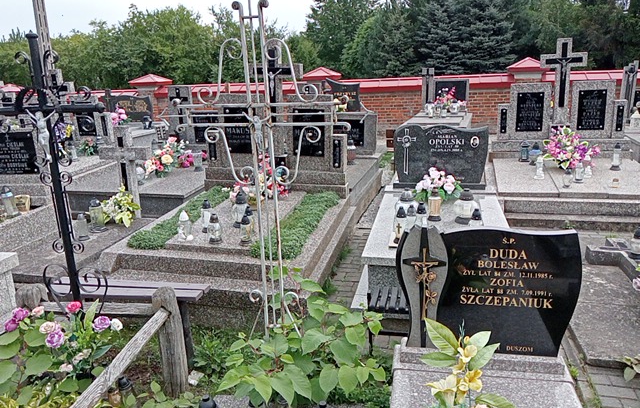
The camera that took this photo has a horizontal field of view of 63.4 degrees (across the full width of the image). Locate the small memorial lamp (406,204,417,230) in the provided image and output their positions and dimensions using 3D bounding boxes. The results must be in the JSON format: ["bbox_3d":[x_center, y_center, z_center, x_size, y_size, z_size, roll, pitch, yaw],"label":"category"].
[{"bbox_3d":[0.743,0.124,4.179,0.085,0.223,0.085,1,15,13],"label":"small memorial lamp"}]

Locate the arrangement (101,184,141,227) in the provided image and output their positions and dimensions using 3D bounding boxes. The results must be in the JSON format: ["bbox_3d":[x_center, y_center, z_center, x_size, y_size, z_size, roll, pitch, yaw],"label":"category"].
[{"bbox_3d":[-2.041,0.002,5.301,0.398,0.391,0.318,2,16,13],"label":"arrangement"}]

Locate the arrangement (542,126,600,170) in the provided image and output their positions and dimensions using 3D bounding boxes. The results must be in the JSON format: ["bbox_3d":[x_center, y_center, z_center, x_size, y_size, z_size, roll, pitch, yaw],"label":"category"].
[{"bbox_3d":[3.298,-0.744,6.749,0.684,0.505,0.420,1,15,13],"label":"arrangement"}]

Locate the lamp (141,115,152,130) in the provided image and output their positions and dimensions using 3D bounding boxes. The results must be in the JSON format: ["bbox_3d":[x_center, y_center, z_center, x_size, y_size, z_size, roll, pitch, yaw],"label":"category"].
[{"bbox_3d":[-3.986,-1.871,11.873,0.200,0.292,0.200,1,15,13],"label":"lamp"}]

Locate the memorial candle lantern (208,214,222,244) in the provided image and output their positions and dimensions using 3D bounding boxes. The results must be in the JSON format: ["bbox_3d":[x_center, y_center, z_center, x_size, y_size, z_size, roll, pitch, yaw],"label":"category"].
[{"bbox_3d":[-0.819,0.192,4.032,0.100,0.226,0.100,2,16,13],"label":"memorial candle lantern"}]

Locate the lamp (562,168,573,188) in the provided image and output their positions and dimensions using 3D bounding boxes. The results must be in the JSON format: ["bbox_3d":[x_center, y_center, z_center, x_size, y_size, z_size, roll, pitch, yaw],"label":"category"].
[{"bbox_3d":[2.586,-0.266,5.387,0.086,0.194,0.086,2,16,13],"label":"lamp"}]

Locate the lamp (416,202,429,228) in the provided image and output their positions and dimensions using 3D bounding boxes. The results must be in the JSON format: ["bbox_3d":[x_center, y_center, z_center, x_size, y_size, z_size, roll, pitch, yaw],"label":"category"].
[{"bbox_3d":[0.779,0.102,3.915,0.080,0.227,0.080,1,16,12],"label":"lamp"}]

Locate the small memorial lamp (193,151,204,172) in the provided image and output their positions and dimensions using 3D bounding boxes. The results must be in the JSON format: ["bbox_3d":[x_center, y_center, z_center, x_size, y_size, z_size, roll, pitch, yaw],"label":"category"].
[{"bbox_3d":[-1.609,-0.564,6.841,0.112,0.260,0.112,1,16,12],"label":"small memorial lamp"}]

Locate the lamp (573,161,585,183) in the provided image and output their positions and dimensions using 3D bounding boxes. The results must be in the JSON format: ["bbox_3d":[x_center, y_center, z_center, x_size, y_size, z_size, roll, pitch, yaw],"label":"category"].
[{"bbox_3d":[2.791,-0.347,5.569,0.093,0.238,0.093,2,16,13],"label":"lamp"}]

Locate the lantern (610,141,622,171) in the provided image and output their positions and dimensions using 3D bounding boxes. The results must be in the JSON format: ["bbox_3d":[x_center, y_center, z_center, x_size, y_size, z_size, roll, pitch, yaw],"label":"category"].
[{"bbox_3d":[3.703,-0.589,6.454,0.132,0.319,0.132,1,15,13],"label":"lantern"}]

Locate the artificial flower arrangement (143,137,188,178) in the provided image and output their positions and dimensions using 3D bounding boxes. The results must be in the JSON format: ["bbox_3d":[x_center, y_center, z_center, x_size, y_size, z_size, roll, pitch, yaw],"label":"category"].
[{"bbox_3d":[-1.872,-0.566,6.236,0.529,0.477,0.396,2,16,13],"label":"artificial flower arrangement"}]

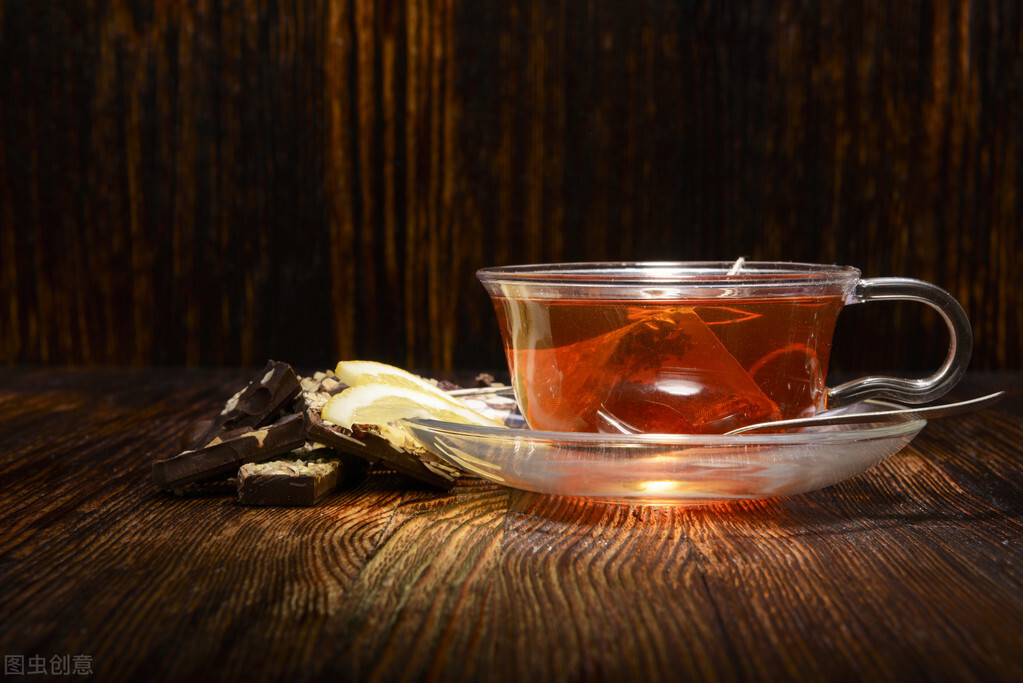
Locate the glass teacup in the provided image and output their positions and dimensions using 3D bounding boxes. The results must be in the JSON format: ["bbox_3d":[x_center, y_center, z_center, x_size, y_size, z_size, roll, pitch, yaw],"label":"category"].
[{"bbox_3d":[0.058,0.007,0.478,0.133,0.053,0.104,0,4,0],"label":"glass teacup"}]

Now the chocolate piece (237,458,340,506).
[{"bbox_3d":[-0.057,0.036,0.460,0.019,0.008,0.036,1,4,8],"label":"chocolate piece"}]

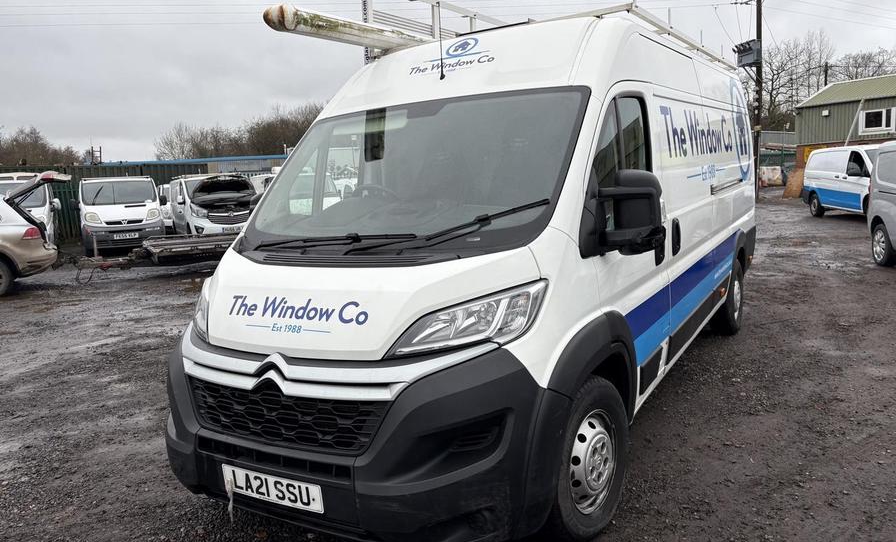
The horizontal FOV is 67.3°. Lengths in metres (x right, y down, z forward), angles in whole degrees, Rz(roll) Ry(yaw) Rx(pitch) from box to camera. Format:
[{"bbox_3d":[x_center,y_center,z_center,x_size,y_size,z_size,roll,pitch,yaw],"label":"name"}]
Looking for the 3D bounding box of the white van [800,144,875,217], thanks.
[{"bbox_3d":[11.372,-2.318,17.653,1.930,1.910,4.950,-2,8,6],"label":"white van"}]

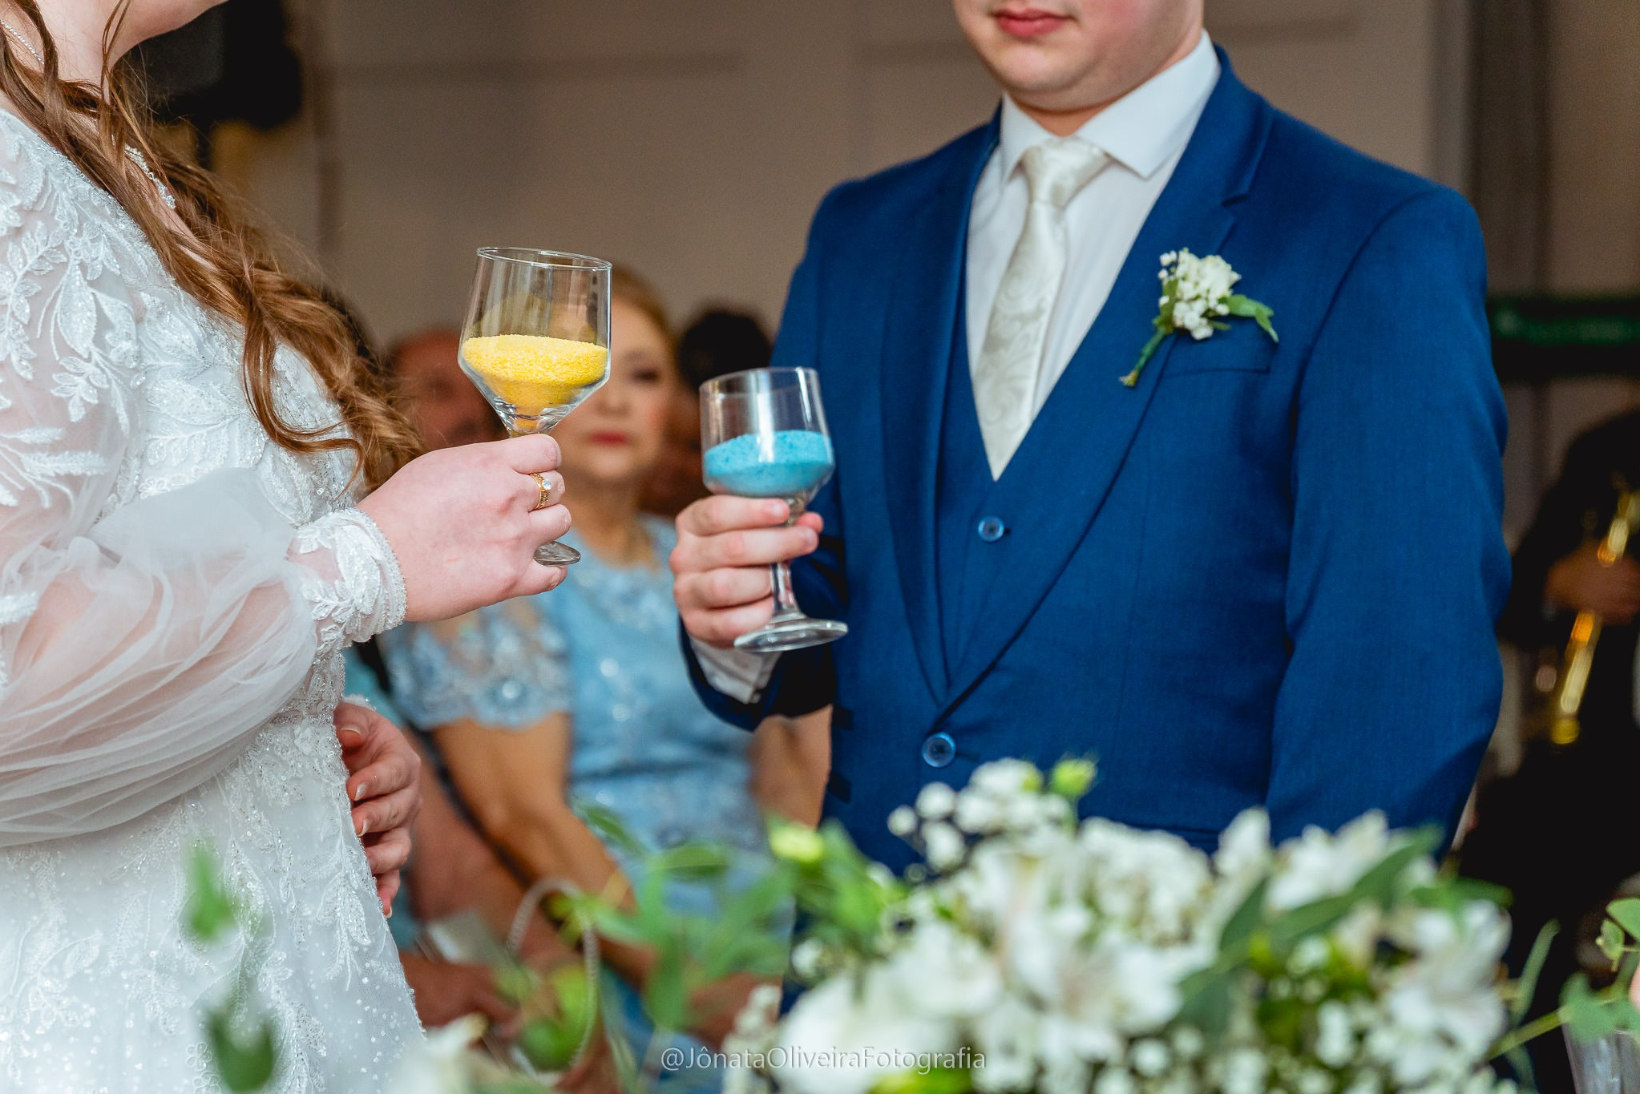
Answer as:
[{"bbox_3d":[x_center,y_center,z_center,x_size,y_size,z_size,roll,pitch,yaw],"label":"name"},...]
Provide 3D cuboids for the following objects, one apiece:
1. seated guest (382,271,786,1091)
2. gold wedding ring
[{"bbox_3d":[-0.182,0.359,4.901,0.500,1.260,0.750,-1,7,-10],"label":"seated guest"},{"bbox_3d":[-0.139,-0.027,2.339,0.005,0.021,0.022,-9,-20,-33],"label":"gold wedding ring"}]

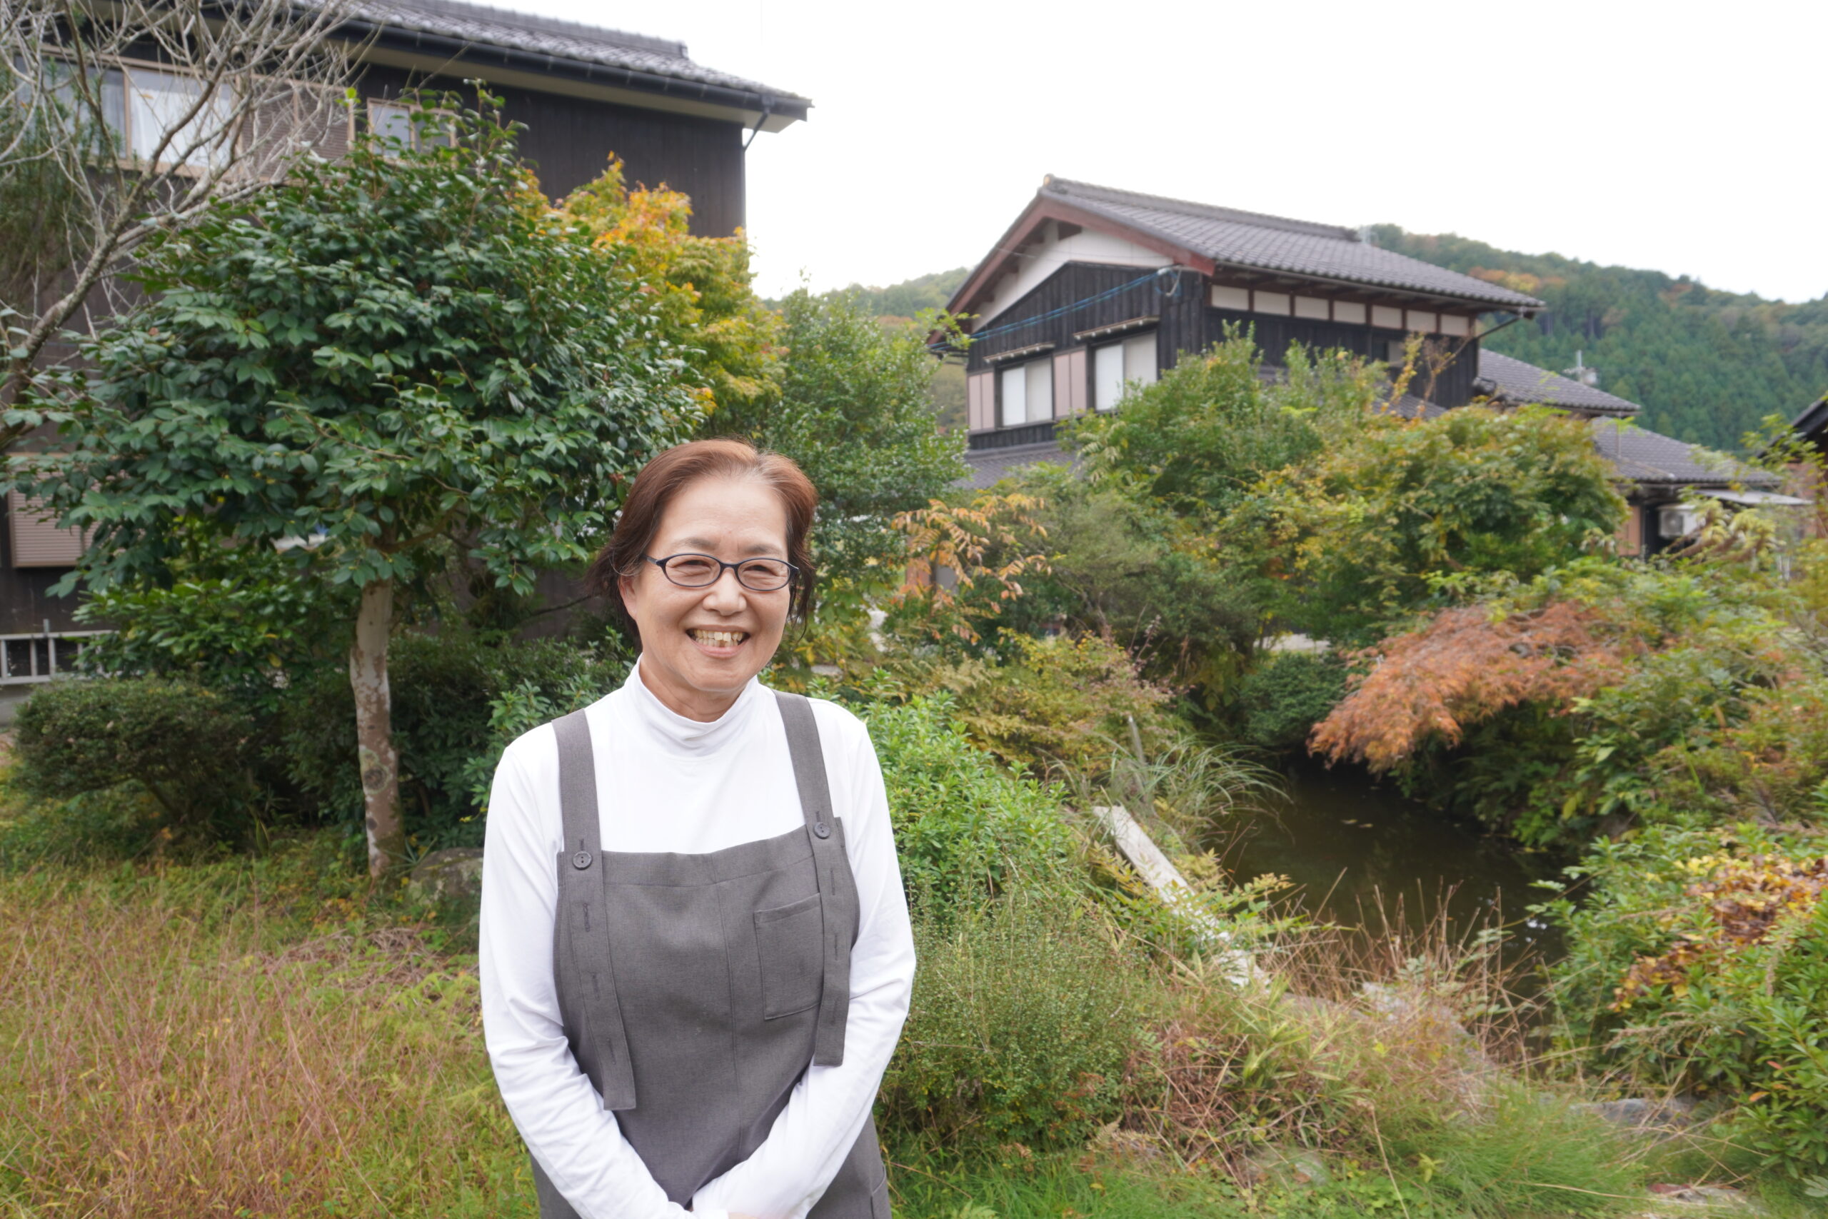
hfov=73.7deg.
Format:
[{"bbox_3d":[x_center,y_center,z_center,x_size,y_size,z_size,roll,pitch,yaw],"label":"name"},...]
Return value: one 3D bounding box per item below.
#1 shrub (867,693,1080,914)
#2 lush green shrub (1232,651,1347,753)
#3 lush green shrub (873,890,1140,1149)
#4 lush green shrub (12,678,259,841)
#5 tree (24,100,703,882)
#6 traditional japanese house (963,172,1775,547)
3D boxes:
[{"bbox_3d":[0.185,0.754,4.200,0.820,0.930,0.850,-1,3,0],"label":"shrub"},{"bbox_3d":[3.046,0.770,9.862,0.980,0.810,0.900,0,3,17],"label":"lush green shrub"},{"bbox_3d":[0.256,0.986,3.192,0.680,0.620,0.620,-1,3,0],"label":"lush green shrub"},{"bbox_3d":[-3.942,0.764,6.200,1.200,0.800,1.100,-3,4,-33],"label":"lush green shrub"},{"bbox_3d":[-2.429,-0.502,5.278,2.850,3.390,2.700,-2,4,-25],"label":"tree"},{"bbox_3d":[10.071,-3.947,25.002,18.600,7.660,8.700,-3,4,-31],"label":"traditional japanese house"}]

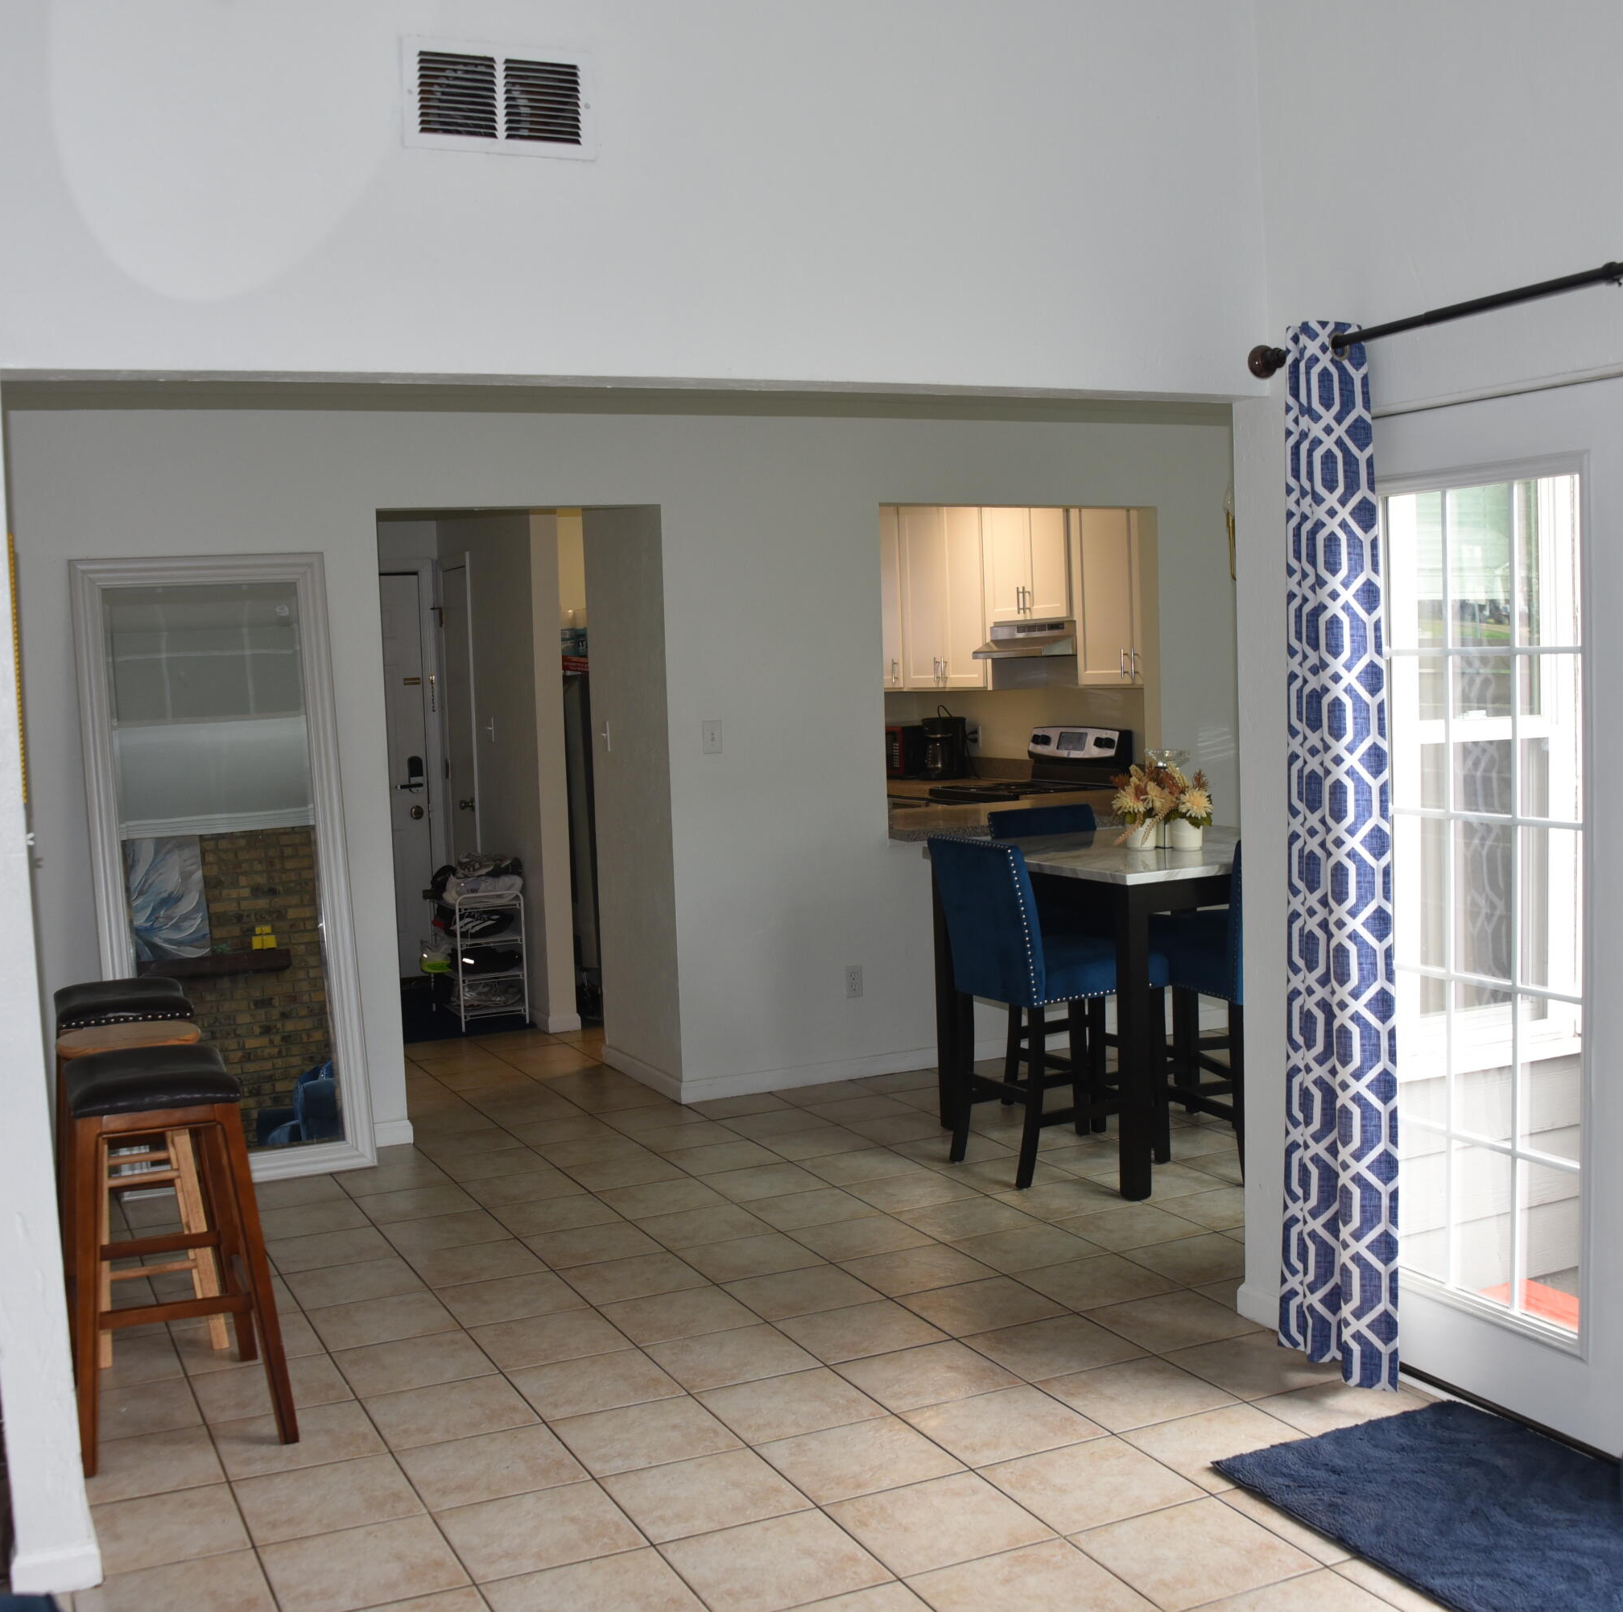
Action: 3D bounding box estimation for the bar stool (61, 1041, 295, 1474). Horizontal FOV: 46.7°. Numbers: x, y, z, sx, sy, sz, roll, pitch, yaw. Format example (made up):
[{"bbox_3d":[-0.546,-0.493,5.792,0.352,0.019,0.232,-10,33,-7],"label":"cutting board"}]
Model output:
[{"bbox_3d":[-1.319,0.893,3.854,0.400,0.740,0.510,-4,5,-25],"label":"bar stool"}]

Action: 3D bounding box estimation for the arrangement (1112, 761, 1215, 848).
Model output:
[{"bbox_3d":[1.075,0.000,5.719,0.310,0.256,0.190,-2,4,0],"label":"arrangement"}]

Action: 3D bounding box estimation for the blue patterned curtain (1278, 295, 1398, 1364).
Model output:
[{"bbox_3d":[1.074,0.102,3.840,0.140,2.130,0.190,-4,5,-30],"label":"blue patterned curtain"}]

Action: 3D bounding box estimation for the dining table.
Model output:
[{"bbox_3d":[1.122,0.580,5.797,1.070,0.914,1.070,-4,5,-25],"label":"dining table"}]

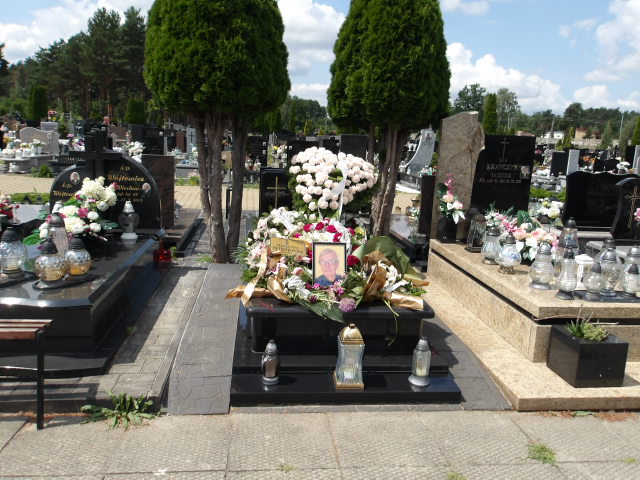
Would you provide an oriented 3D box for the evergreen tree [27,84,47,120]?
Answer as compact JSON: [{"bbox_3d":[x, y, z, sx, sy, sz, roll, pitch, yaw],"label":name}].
[{"bbox_3d":[-21.670,-9.963,38.391,1.408,3.838,1.408,2,12,-8],"label":"evergreen tree"}]

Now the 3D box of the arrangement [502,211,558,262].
[{"bbox_3d":[1.805,-0.032,4.296,0.450,0.430,0.380,1,12,-6],"label":"arrangement"}]

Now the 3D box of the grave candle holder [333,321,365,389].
[{"bbox_3d":[0.165,0.631,2.772,0.153,0.357,0.153,1,12,-8],"label":"grave candle holder"}]

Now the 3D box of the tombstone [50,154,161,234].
[{"bbox_3d":[-1.962,-0.460,4.596,0.972,0.760,0.130,1,12,-8],"label":"tombstone"}]

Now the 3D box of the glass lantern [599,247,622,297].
[{"bbox_3d":[1.954,0.212,3.361,0.145,0.318,0.145,1,12,-6],"label":"glass lantern"}]

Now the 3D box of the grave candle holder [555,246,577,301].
[{"bbox_3d":[1.657,0.215,3.334,0.135,0.326,0.135,1,12,-6],"label":"grave candle holder"}]

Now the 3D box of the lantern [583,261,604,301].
[{"bbox_3d":[1.856,0.269,3.370,0.137,0.250,0.137,1,12,-8],"label":"lantern"}]

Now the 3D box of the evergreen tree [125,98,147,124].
[{"bbox_3d":[-11.088,-7.031,30.000,1.200,3.000,1.200,1,12,-6],"label":"evergreen tree"}]

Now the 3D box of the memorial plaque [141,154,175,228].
[{"bbox_3d":[-1.918,-0.564,5.910,0.390,0.870,0.100,1,12,-6],"label":"memorial plaque"}]

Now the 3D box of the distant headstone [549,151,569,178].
[{"bbox_3d":[9.243,-2.932,19.307,0.600,0.950,0.140,1,12,-14],"label":"distant headstone"}]

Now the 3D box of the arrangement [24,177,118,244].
[{"bbox_3d":[-2.020,-0.233,4.075,0.660,0.540,0.420,2,12,-8],"label":"arrangement"}]

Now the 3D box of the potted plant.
[{"bbox_3d":[1.605,0.638,2.974,0.298,0.380,0.275,1,12,-8],"label":"potted plant"}]

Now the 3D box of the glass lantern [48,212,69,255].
[{"bbox_3d":[-1.788,0.006,3.390,0.140,0.375,0.140,1,12,-8],"label":"glass lantern"}]

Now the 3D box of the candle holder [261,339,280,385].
[{"bbox_3d":[-0.269,0.669,2.762,0.100,0.246,0.100,1,12,-6],"label":"candle holder"}]

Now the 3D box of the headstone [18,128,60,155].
[{"bbox_3d":[-8.252,-2.923,14.711,1.100,0.820,0.160,1,12,-14],"label":"headstone"}]

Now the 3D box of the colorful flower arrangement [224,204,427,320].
[{"bbox_3d":[0.001,0.122,3.440,1.220,0.560,1.050,1,12,-8],"label":"colorful flower arrangement"}]

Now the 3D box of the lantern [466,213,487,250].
[{"bbox_3d":[1.459,-0.077,4.636,0.175,0.355,0.175,1,12,-8],"label":"lantern"}]

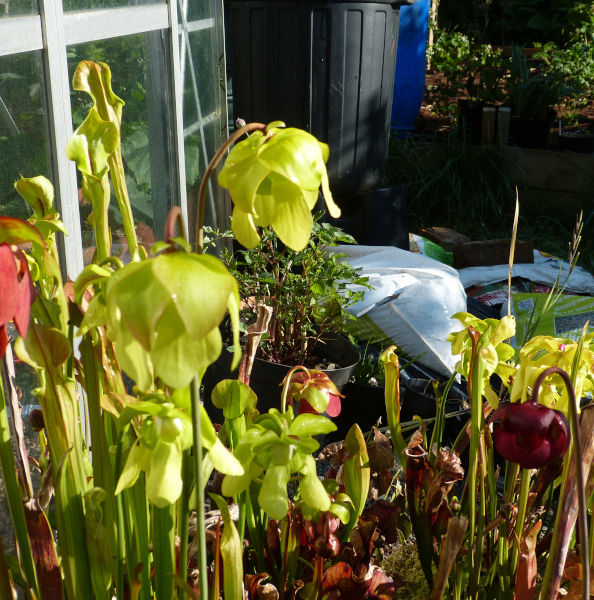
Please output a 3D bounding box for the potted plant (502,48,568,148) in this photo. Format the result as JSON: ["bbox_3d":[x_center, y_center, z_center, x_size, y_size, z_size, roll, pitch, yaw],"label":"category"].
[{"bbox_3d":[0.882,-0.751,4.200,0.214,0.359,0.192,-1,18,0],"label":"potted plant"}]

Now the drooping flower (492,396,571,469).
[{"bbox_3d":[0.186,0.105,0.900,0.059,0.054,0.059,-1,18,0],"label":"drooping flower"}]

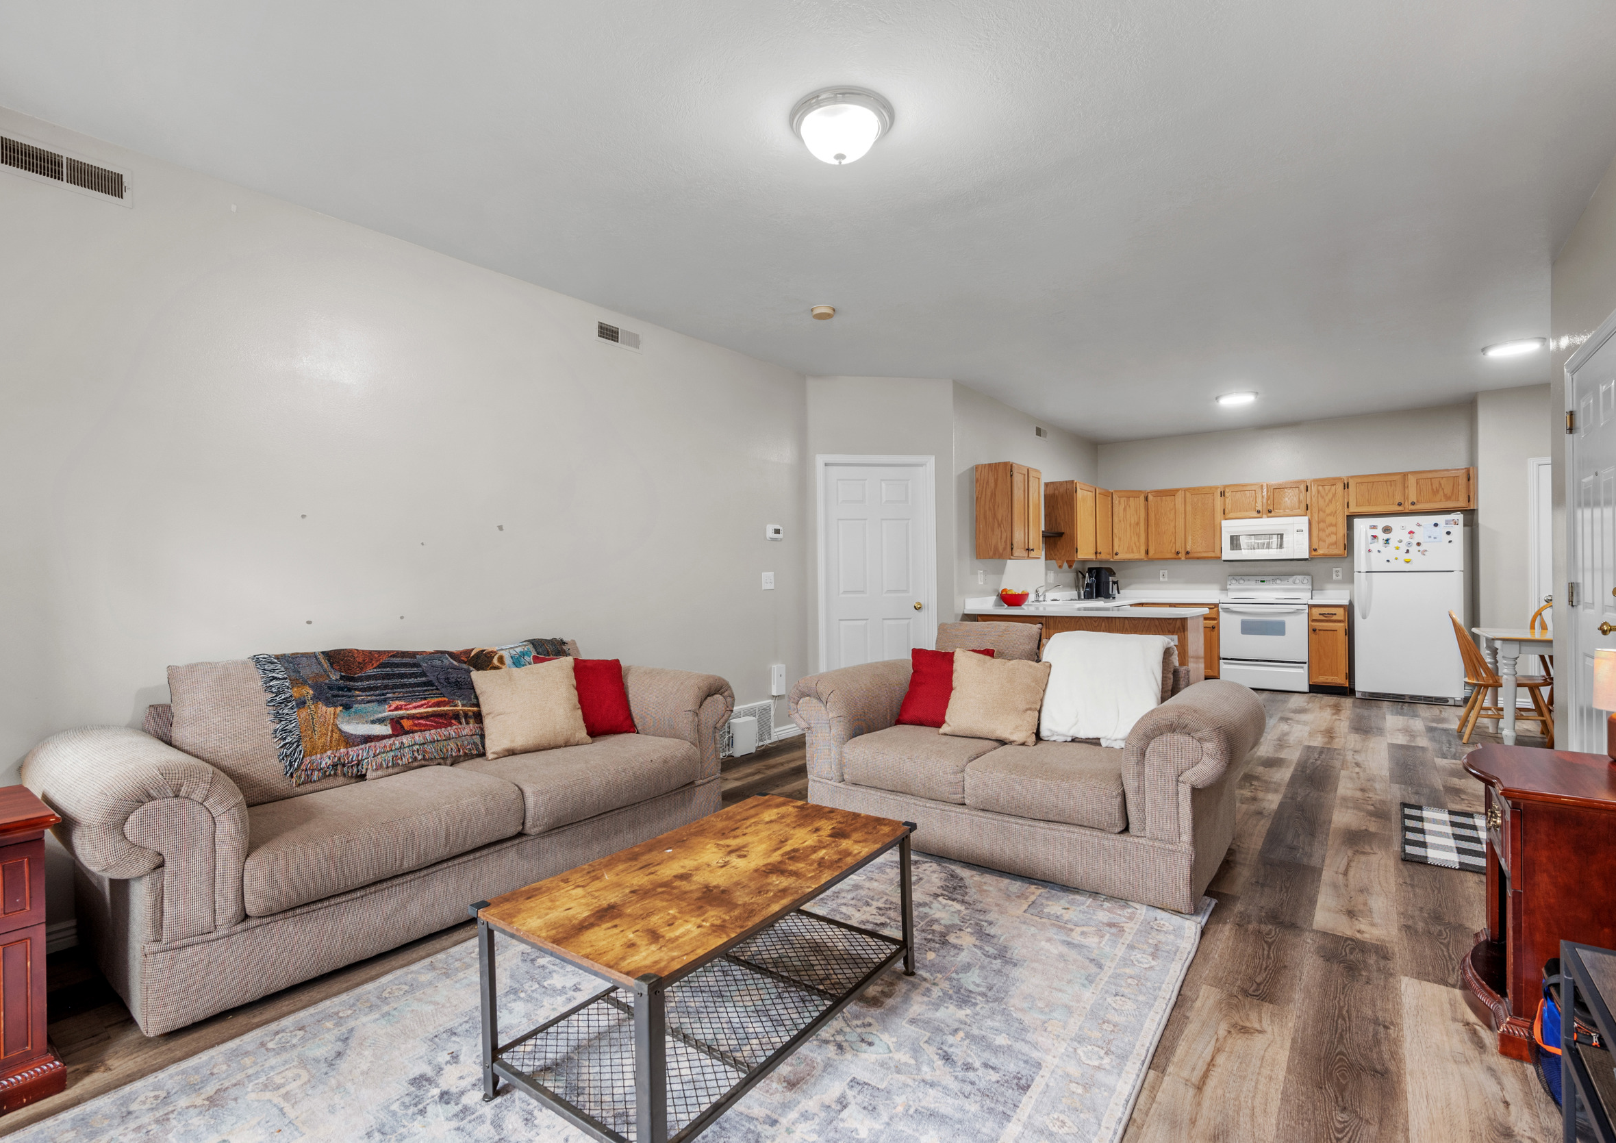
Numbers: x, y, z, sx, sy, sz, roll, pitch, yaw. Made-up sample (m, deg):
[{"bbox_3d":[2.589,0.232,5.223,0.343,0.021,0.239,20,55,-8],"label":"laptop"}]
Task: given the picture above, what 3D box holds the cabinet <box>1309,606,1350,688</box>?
[{"bbox_3d":[5.159,0.749,7.045,0.300,0.865,0.610,-1,0,38],"label":"cabinet"}]

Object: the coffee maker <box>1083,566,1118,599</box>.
[{"bbox_3d":[3.317,0.145,8.019,0.320,0.360,0.210,-1,0,38],"label":"coffee maker"}]

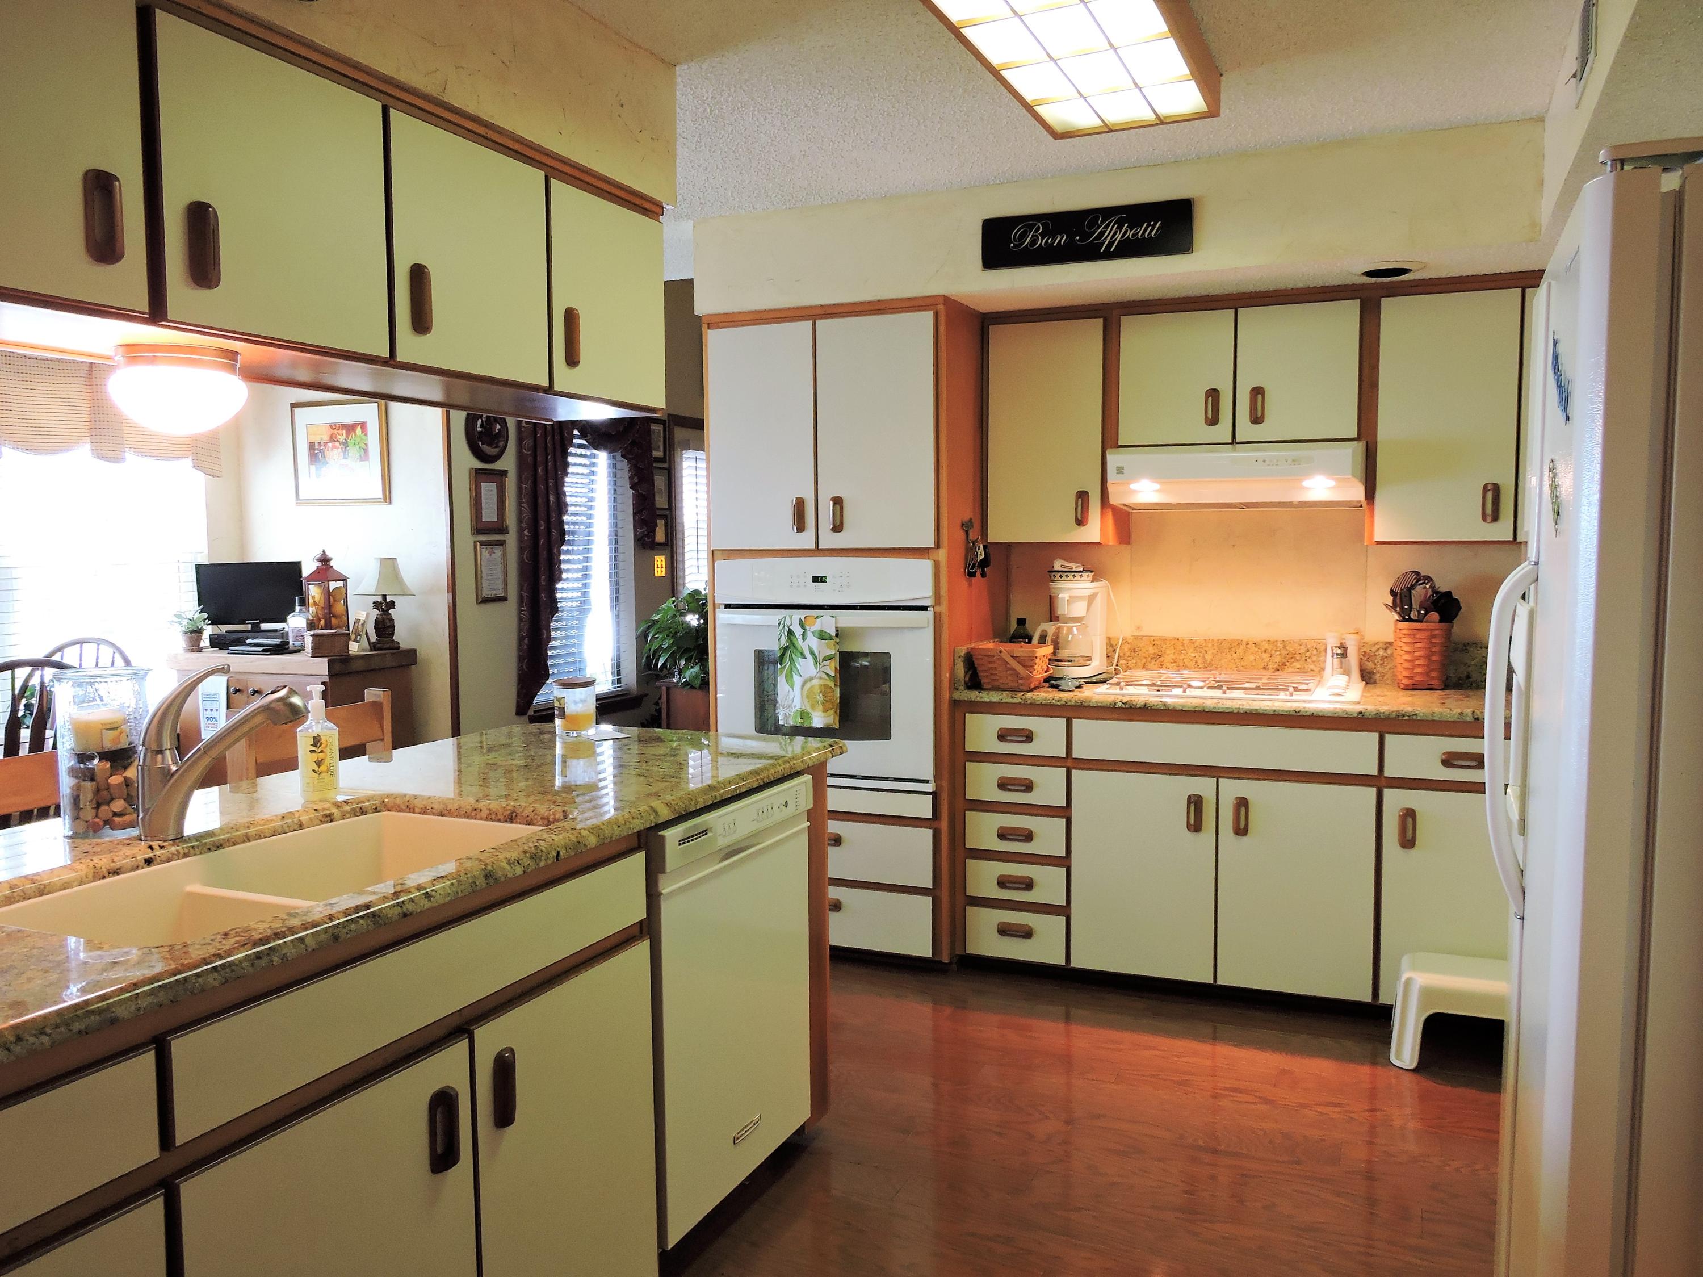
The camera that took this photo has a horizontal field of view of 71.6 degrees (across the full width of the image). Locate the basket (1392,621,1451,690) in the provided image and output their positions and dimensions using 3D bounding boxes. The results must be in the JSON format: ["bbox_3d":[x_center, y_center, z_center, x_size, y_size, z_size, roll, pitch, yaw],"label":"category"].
[{"bbox_3d":[1.787,0.054,3.700,0.165,0.200,0.155,1,5,20],"label":"basket"}]

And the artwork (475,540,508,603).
[{"bbox_3d":[-1.598,-0.296,5.249,0.030,0.269,0.202,1,4,22],"label":"artwork"}]

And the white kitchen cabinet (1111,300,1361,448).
[{"bbox_3d":[1.230,-0.810,3.756,0.703,0.409,0.330,1,4,21],"label":"white kitchen cabinet"}]

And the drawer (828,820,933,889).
[{"bbox_3d":[-0.023,0.675,4.086,0.760,0.192,0.450,1,5,20],"label":"drawer"}]

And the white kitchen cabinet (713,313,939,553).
[{"bbox_3d":[-0.018,-0.654,3.942,0.757,0.709,0.500,1,4,21],"label":"white kitchen cabinet"}]

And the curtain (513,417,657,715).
[{"bbox_3d":[-1.473,-0.493,6.550,0.130,1.690,1.170,2,5,23],"label":"curtain"}]

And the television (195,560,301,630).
[{"bbox_3d":[-2.808,-0.198,5.500,0.500,0.335,0.140,0,4,0],"label":"television"}]

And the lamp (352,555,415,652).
[{"bbox_3d":[-2.204,-0.160,5.570,0.293,0.440,0.285,1,5,20],"label":"lamp"}]

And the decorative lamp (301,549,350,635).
[{"bbox_3d":[-2.423,-0.181,5.450,0.165,0.450,0.165,1,5,20],"label":"decorative lamp"}]

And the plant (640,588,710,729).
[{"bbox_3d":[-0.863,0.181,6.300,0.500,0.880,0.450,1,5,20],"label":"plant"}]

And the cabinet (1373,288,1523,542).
[{"bbox_3d":[1.779,-0.647,3.561,0.374,0.703,0.330,1,4,21],"label":"cabinet"}]

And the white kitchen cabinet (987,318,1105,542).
[{"bbox_3d":[0.689,-0.682,4.005,0.375,0.709,0.320,1,5,20],"label":"white kitchen cabinet"}]

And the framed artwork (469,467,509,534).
[{"bbox_3d":[-1.598,-0.603,5.228,0.030,0.284,0.238,1,4,22],"label":"framed artwork"}]

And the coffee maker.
[{"bbox_3d":[0.738,-0.046,3.953,0.175,0.335,0.215,3,5,36],"label":"coffee maker"}]

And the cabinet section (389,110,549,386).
[{"bbox_3d":[-0.770,-0.655,2.092,0.320,0.391,0.365,2,5,26],"label":"cabinet section"}]

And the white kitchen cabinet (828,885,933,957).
[{"bbox_3d":[-0.014,0.873,4.049,0.757,0.205,0.500,1,4,21],"label":"white kitchen cabinet"}]

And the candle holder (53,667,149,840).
[{"bbox_3d":[-1.209,0.179,1.896,0.130,0.251,0.130,1,4,21],"label":"candle holder"}]

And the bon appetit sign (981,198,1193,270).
[{"bbox_3d":[0.687,-1.176,3.458,0.610,0.151,0.025,1,5,20],"label":"bon appetit sign"}]

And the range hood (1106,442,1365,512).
[{"bbox_3d":[1.201,-0.507,3.697,0.745,0.168,0.460,1,4,21],"label":"range hood"}]

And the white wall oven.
[{"bbox_3d":[-0.003,0.092,4.065,0.755,0.729,0.550,1,5,20],"label":"white wall oven"}]

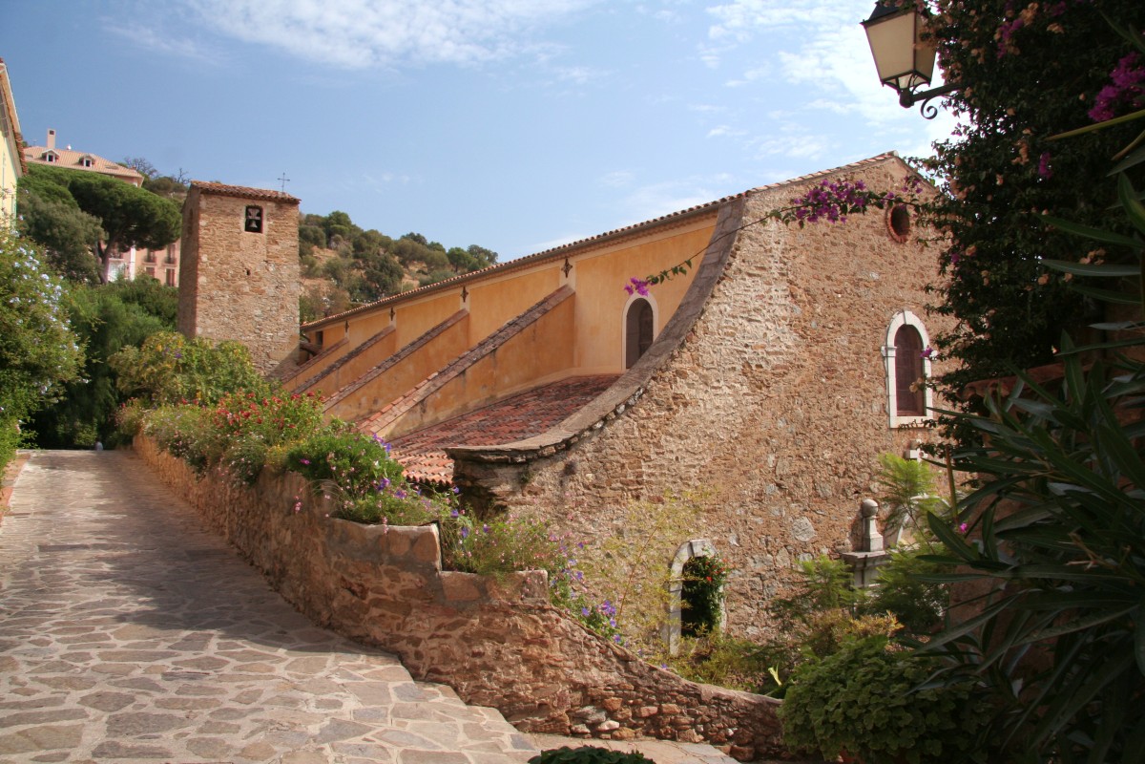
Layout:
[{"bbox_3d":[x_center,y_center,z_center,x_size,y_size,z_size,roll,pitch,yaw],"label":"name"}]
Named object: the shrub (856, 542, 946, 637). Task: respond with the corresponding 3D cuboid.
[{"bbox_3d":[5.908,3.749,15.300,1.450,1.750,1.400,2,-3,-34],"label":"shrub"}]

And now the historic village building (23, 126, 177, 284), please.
[{"bbox_3d":[-60.502,-21.742,109.000,21.000,19.500,12.000,2,-3,-35],"label":"historic village building"}]

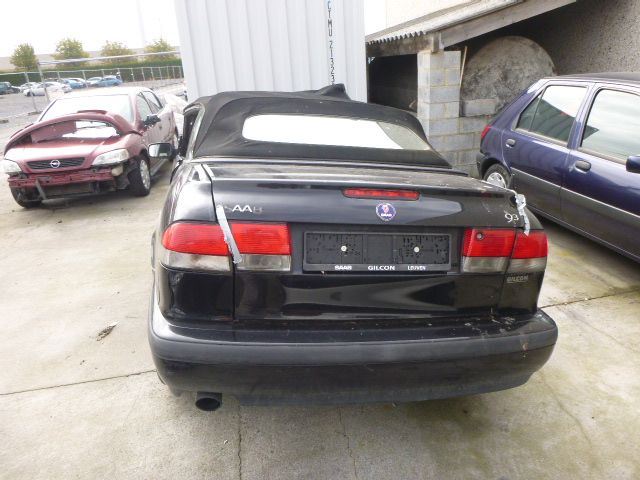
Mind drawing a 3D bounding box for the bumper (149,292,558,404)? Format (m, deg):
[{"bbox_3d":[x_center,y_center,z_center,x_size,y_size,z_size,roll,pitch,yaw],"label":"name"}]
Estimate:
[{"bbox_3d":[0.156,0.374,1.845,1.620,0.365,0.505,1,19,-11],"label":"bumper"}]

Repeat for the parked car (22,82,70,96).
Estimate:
[{"bbox_3d":[-30.234,-16.606,51.000,4.300,1.450,1.750,-5,20,-2],"label":"parked car"}]

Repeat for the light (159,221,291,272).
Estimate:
[{"bbox_3d":[-0.319,0.015,1.568,0.430,0.177,0.190,1,19,-11],"label":"light"}]

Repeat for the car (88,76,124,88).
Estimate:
[{"bbox_3d":[-29.701,-21.836,64.000,4.200,1.450,1.750,-9,20,-14],"label":"car"}]

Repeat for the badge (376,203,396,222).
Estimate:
[{"bbox_3d":[0.230,-0.095,1.597,0.066,0.066,0.008,1,-6,-11],"label":"badge"}]

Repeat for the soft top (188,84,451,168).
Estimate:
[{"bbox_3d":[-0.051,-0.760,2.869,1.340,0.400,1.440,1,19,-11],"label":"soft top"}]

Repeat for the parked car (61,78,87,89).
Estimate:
[{"bbox_3d":[-35.056,-22.276,66.000,4.200,1.450,1.750,8,23,30],"label":"parked car"}]

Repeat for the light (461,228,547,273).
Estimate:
[{"bbox_3d":[0.711,0.030,1.772,0.430,0.177,0.190,1,19,-11],"label":"light"}]

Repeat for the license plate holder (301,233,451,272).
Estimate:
[{"bbox_3d":[0.208,0.043,1.606,0.530,0.135,0.022,1,2,-11],"label":"license plate holder"}]

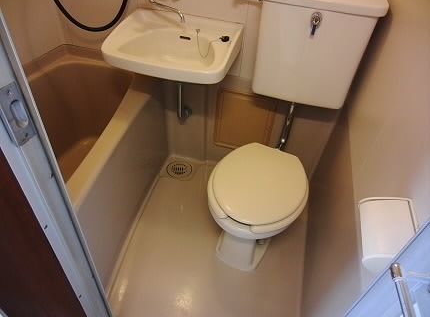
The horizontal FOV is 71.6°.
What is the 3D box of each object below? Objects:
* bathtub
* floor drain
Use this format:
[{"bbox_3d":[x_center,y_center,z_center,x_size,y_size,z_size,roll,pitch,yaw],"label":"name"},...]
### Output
[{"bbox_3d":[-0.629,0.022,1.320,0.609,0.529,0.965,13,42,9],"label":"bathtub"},{"bbox_3d":[-0.206,0.066,1.722,0.140,0.014,0.140,3,41,-3],"label":"floor drain"}]

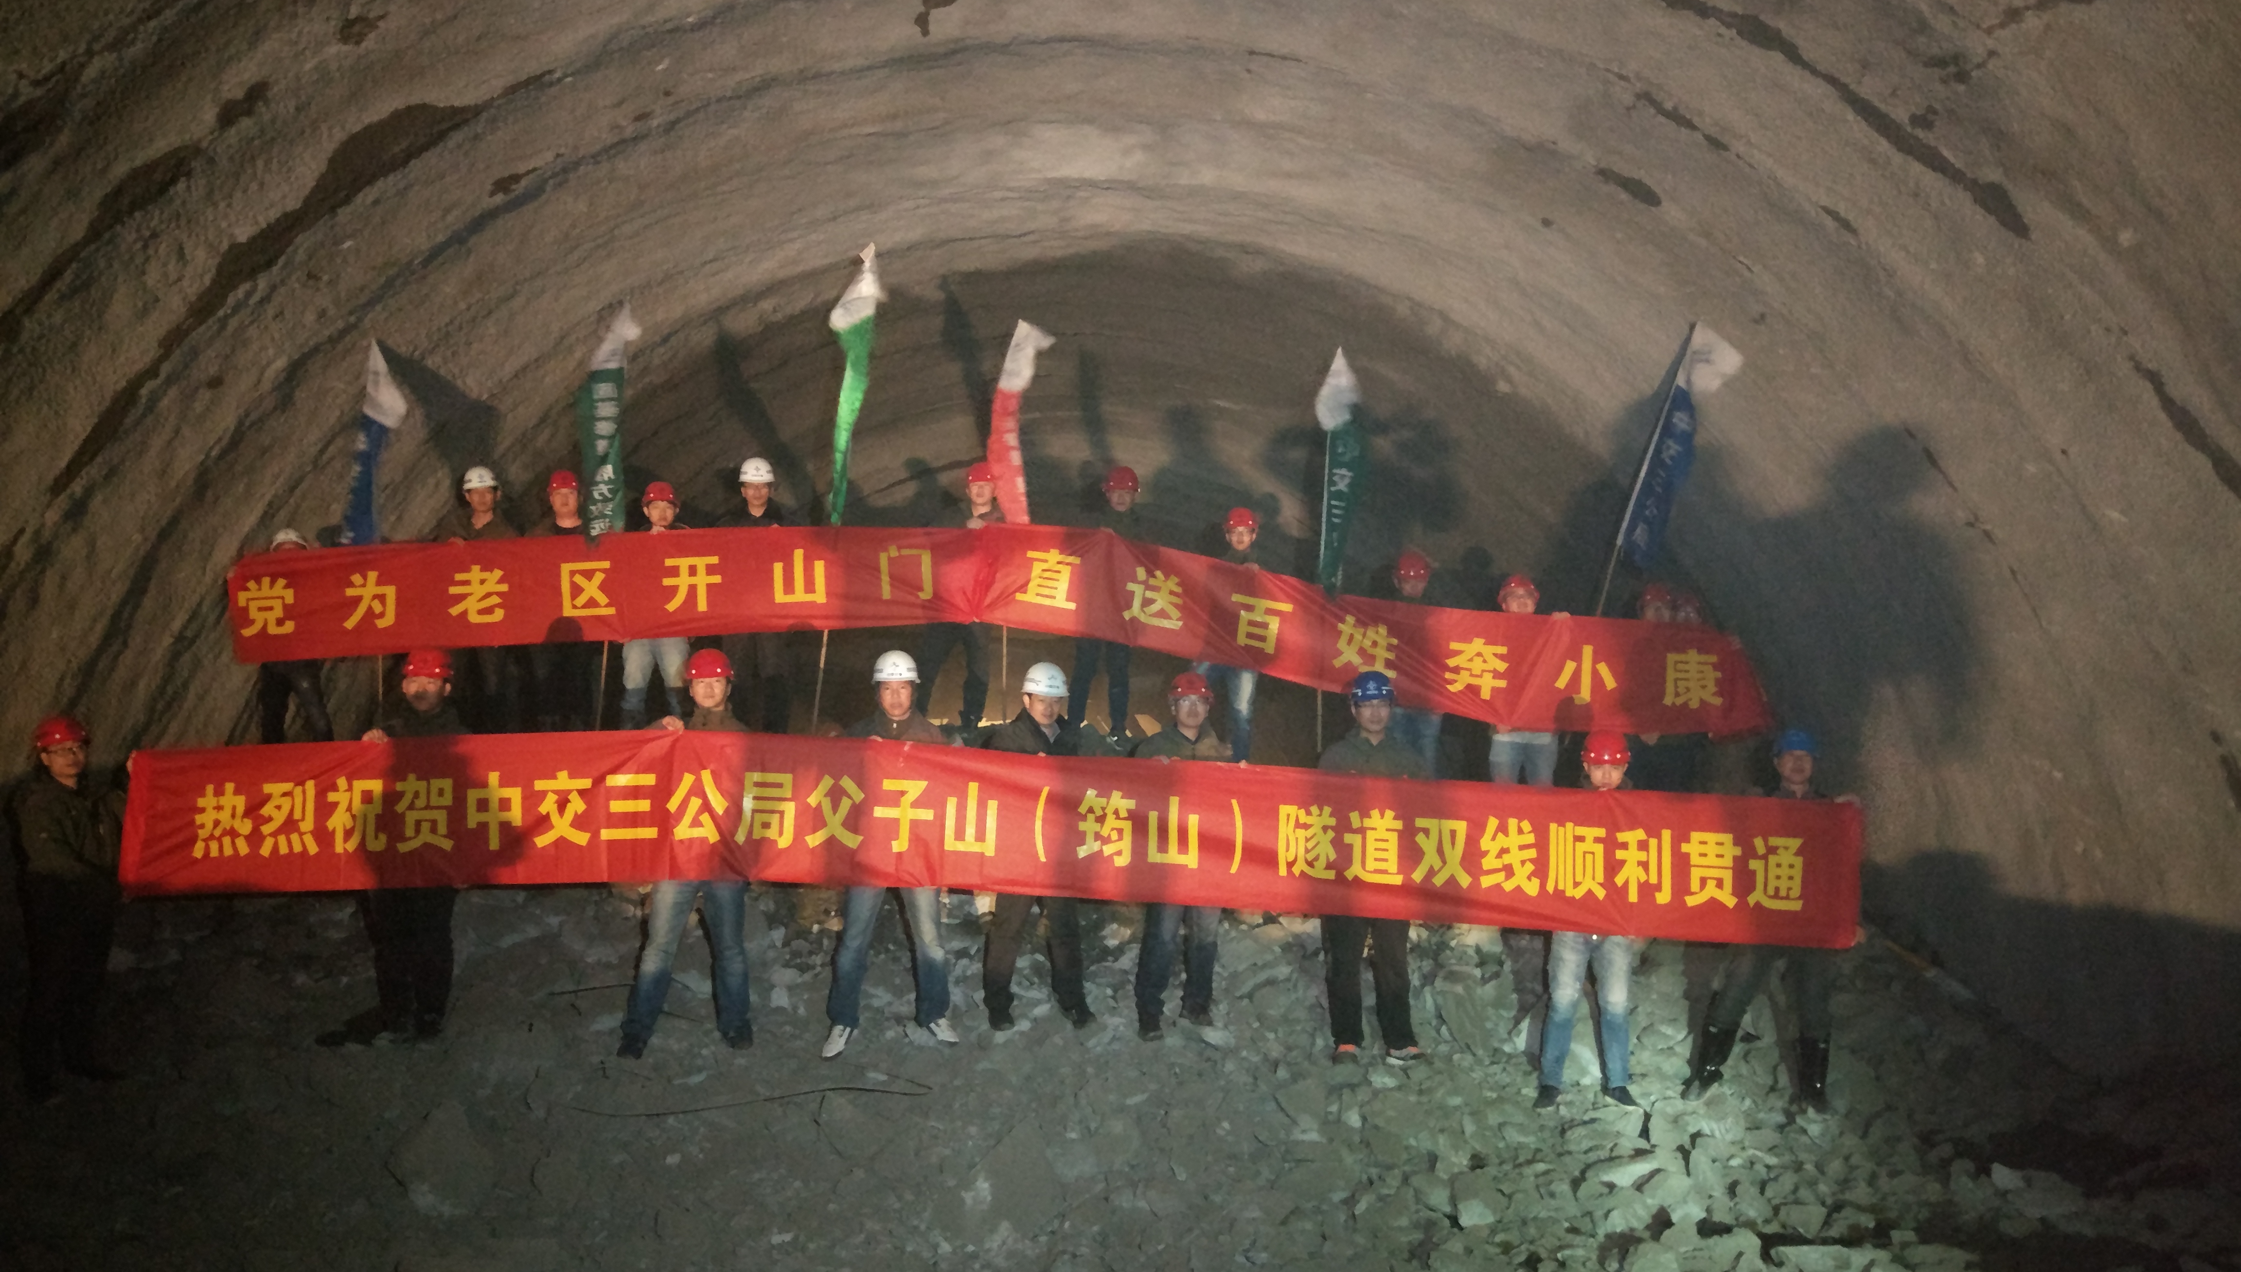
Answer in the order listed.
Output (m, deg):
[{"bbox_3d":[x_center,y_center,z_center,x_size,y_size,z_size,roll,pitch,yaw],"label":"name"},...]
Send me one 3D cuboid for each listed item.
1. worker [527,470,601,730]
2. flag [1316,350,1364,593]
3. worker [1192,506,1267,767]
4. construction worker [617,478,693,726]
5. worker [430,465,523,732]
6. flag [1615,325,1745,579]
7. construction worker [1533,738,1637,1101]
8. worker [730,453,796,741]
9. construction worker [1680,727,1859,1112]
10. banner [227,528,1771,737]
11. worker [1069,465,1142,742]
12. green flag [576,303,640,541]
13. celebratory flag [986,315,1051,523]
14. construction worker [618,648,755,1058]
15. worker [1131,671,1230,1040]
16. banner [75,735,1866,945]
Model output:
[{"bbox_3d":[-3.686,-0.249,12.000,0.500,1.730,0.360,1,3,-7],"label":"worker"},{"bbox_3d":[1.430,-1.077,11.800,0.320,1.580,0.220,1,3,0],"label":"flag"},{"bbox_3d":[0.710,0.040,11.400,0.530,1.720,0.380,0,0,2],"label":"worker"},{"bbox_3d":[-2.861,-0.107,11.200,0.520,1.700,0.380,0,0,-9],"label":"construction worker"},{"bbox_3d":[-3.986,-0.185,11.200,0.570,1.740,0.380,0,0,-12],"label":"worker"},{"bbox_3d":[3.515,-1.205,11.500,0.420,1.550,0.250,18,3,0],"label":"flag"},{"bbox_3d":[2.196,1.318,8.500,0.530,1.750,0.400,1,3,6],"label":"construction worker"},{"bbox_3d":[-2.223,-0.234,11.200,0.530,1.750,0.380,0,0,-7],"label":"worker"},{"bbox_3d":[3.059,1.325,8.550,0.800,1.760,0.420,2,3,9],"label":"construction worker"},{"bbox_3d":[-0.738,-0.021,11.000,9.370,1.250,0.500,0,0,-2],"label":"banner"},{"bbox_3d":[-0.092,-0.236,11.900,0.500,1.760,0.360,1,3,-2],"label":"worker"},{"bbox_3d":[-3.356,-1.408,11.900,0.340,1.500,0.220,4,3,0],"label":"green flag"},{"bbox_3d":[-0.625,-1.298,11.150,0.400,1.320,0.220,0,0,-2],"label":"celebratory flag"},{"bbox_3d":[-1.900,0.945,7.950,0.620,1.790,0.420,0,0,-8],"label":"construction worker"},{"bbox_3d":[0.282,1.025,8.450,0.500,1.715,0.400,0,0,1],"label":"worker"},{"bbox_3d":[-0.578,0.916,8.250,8.000,0.820,0.350,1,3,0],"label":"banner"}]

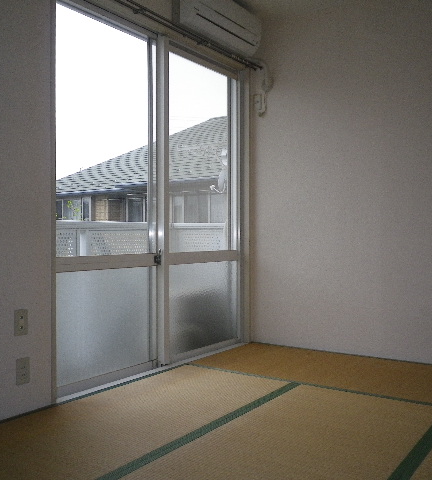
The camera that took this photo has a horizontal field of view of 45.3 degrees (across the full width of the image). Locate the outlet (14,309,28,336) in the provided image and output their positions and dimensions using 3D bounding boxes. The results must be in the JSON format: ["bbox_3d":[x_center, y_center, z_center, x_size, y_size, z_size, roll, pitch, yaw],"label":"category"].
[{"bbox_3d":[-0.917,0.392,2.448,0.010,0.120,0.071,0,0,36],"label":"outlet"}]

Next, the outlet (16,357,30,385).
[{"bbox_3d":[-0.911,0.624,2.455,0.010,0.120,0.071,0,0,36],"label":"outlet"}]

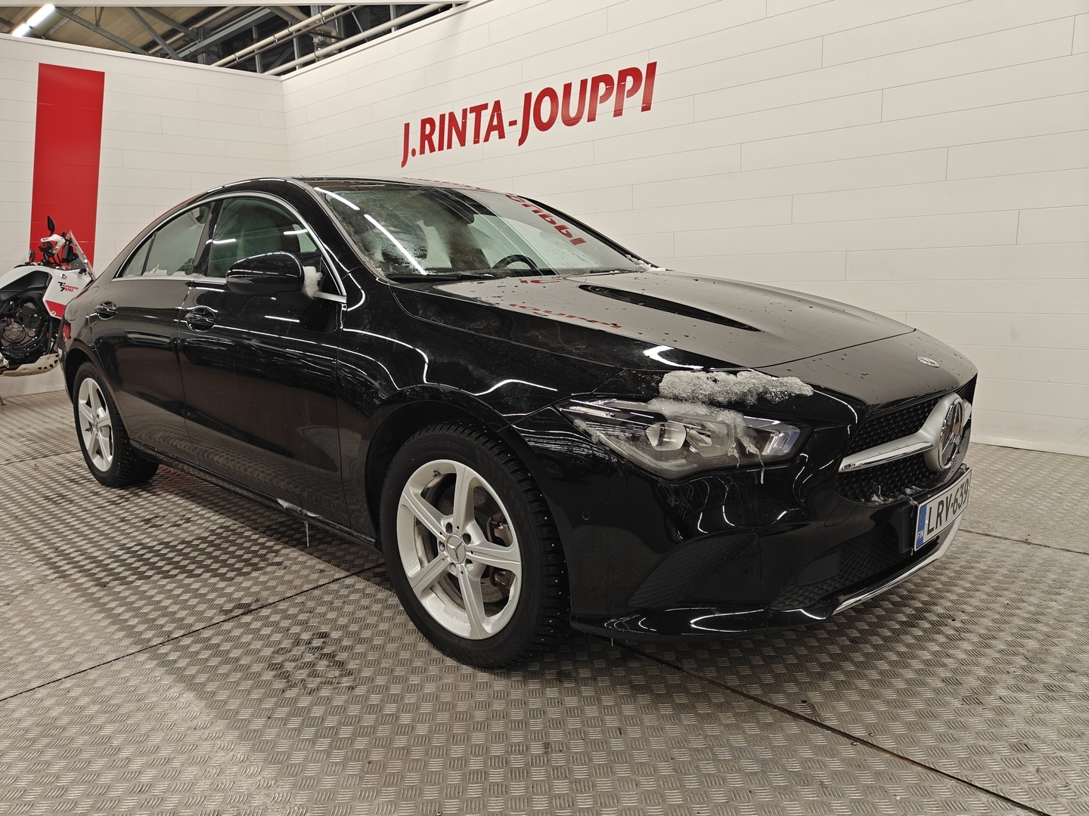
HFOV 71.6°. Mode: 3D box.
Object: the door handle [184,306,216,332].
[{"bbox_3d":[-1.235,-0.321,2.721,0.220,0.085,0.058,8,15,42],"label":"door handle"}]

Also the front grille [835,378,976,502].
[{"bbox_3d":[1.008,0.061,1.951,0.140,0.250,0.980,8,15,42],"label":"front grille"}]

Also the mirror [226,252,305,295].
[{"bbox_3d":[-0.851,-0.412,2.345,0.145,0.150,0.215,8,15,42],"label":"mirror"}]

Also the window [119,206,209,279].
[{"bbox_3d":[-1.645,-0.715,3.310,0.897,0.327,0.060,9,-13,44],"label":"window"}]

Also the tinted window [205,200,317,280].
[{"bbox_3d":[-0.957,-0.585,2.628,0.943,0.378,0.060,8,-13,42],"label":"tinted window"}]

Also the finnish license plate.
[{"bbox_3d":[1.050,0.256,1.977,0.020,0.118,0.442,8,15,42],"label":"finnish license plate"}]

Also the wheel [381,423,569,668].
[{"bbox_3d":[-0.169,0.349,2.002,0.650,0.650,0.210,8,15,42],"label":"wheel"}]

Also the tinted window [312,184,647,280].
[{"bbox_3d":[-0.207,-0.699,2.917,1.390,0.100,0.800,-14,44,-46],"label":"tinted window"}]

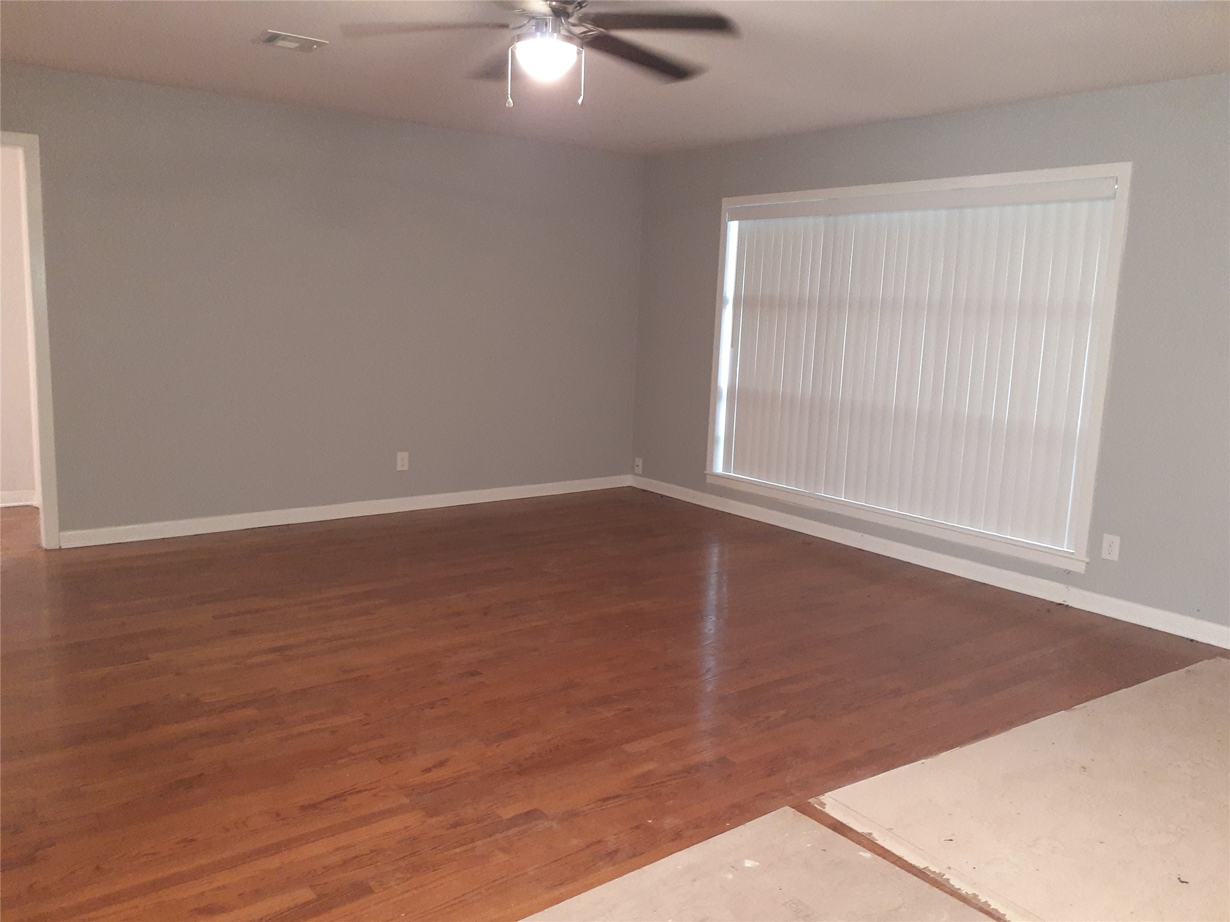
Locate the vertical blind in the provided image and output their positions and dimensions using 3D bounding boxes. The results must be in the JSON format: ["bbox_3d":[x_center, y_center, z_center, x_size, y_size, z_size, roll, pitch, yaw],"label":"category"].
[{"bbox_3d":[1.520,-0.594,5.539,0.090,1.755,2.510,-5,12,-38],"label":"vertical blind"}]

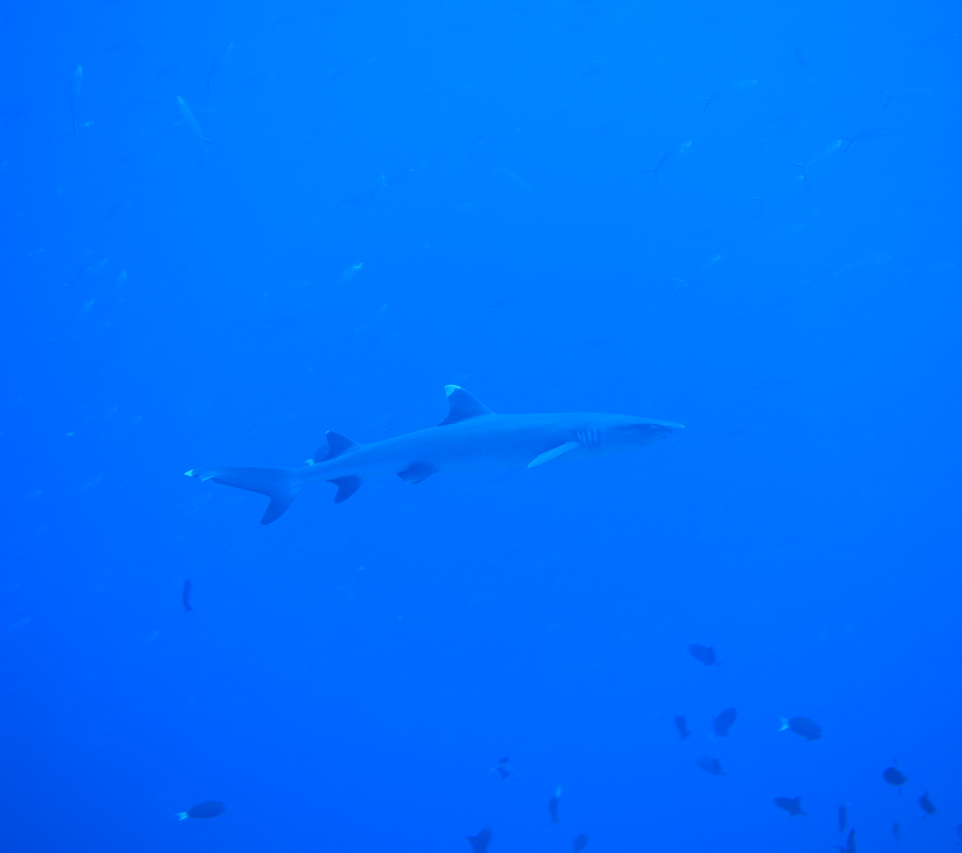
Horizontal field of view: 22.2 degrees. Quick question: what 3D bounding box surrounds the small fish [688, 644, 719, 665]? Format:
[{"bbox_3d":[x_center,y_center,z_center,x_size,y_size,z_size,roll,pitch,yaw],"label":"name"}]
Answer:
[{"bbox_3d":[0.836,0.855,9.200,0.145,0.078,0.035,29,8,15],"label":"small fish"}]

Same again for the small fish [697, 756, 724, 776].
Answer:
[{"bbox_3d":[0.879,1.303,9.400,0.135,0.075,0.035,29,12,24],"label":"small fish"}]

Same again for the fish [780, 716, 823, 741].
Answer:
[{"bbox_3d":[1.176,1.108,9.000,0.165,0.080,0.035,17,0,0],"label":"fish"}]

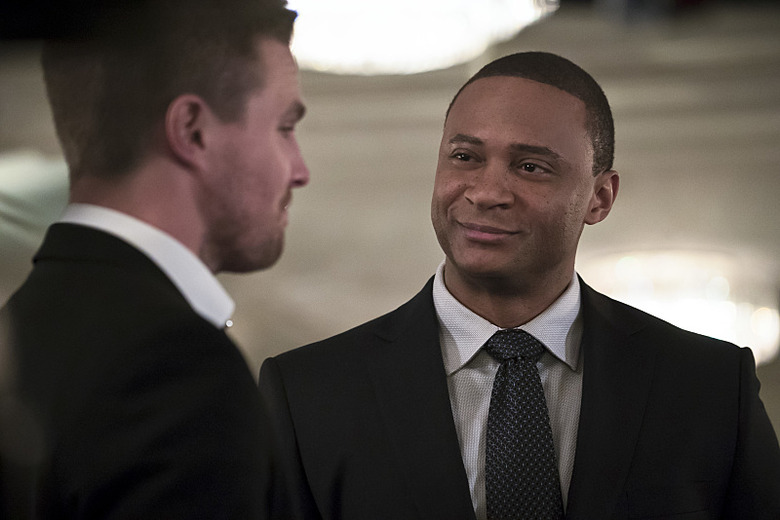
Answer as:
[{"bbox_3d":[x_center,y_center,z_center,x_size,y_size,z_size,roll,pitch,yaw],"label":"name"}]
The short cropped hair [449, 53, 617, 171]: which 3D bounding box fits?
[{"bbox_3d":[0.141,-0.131,3.500,0.163,0.155,0.190,8,-1,22],"label":"short cropped hair"}]

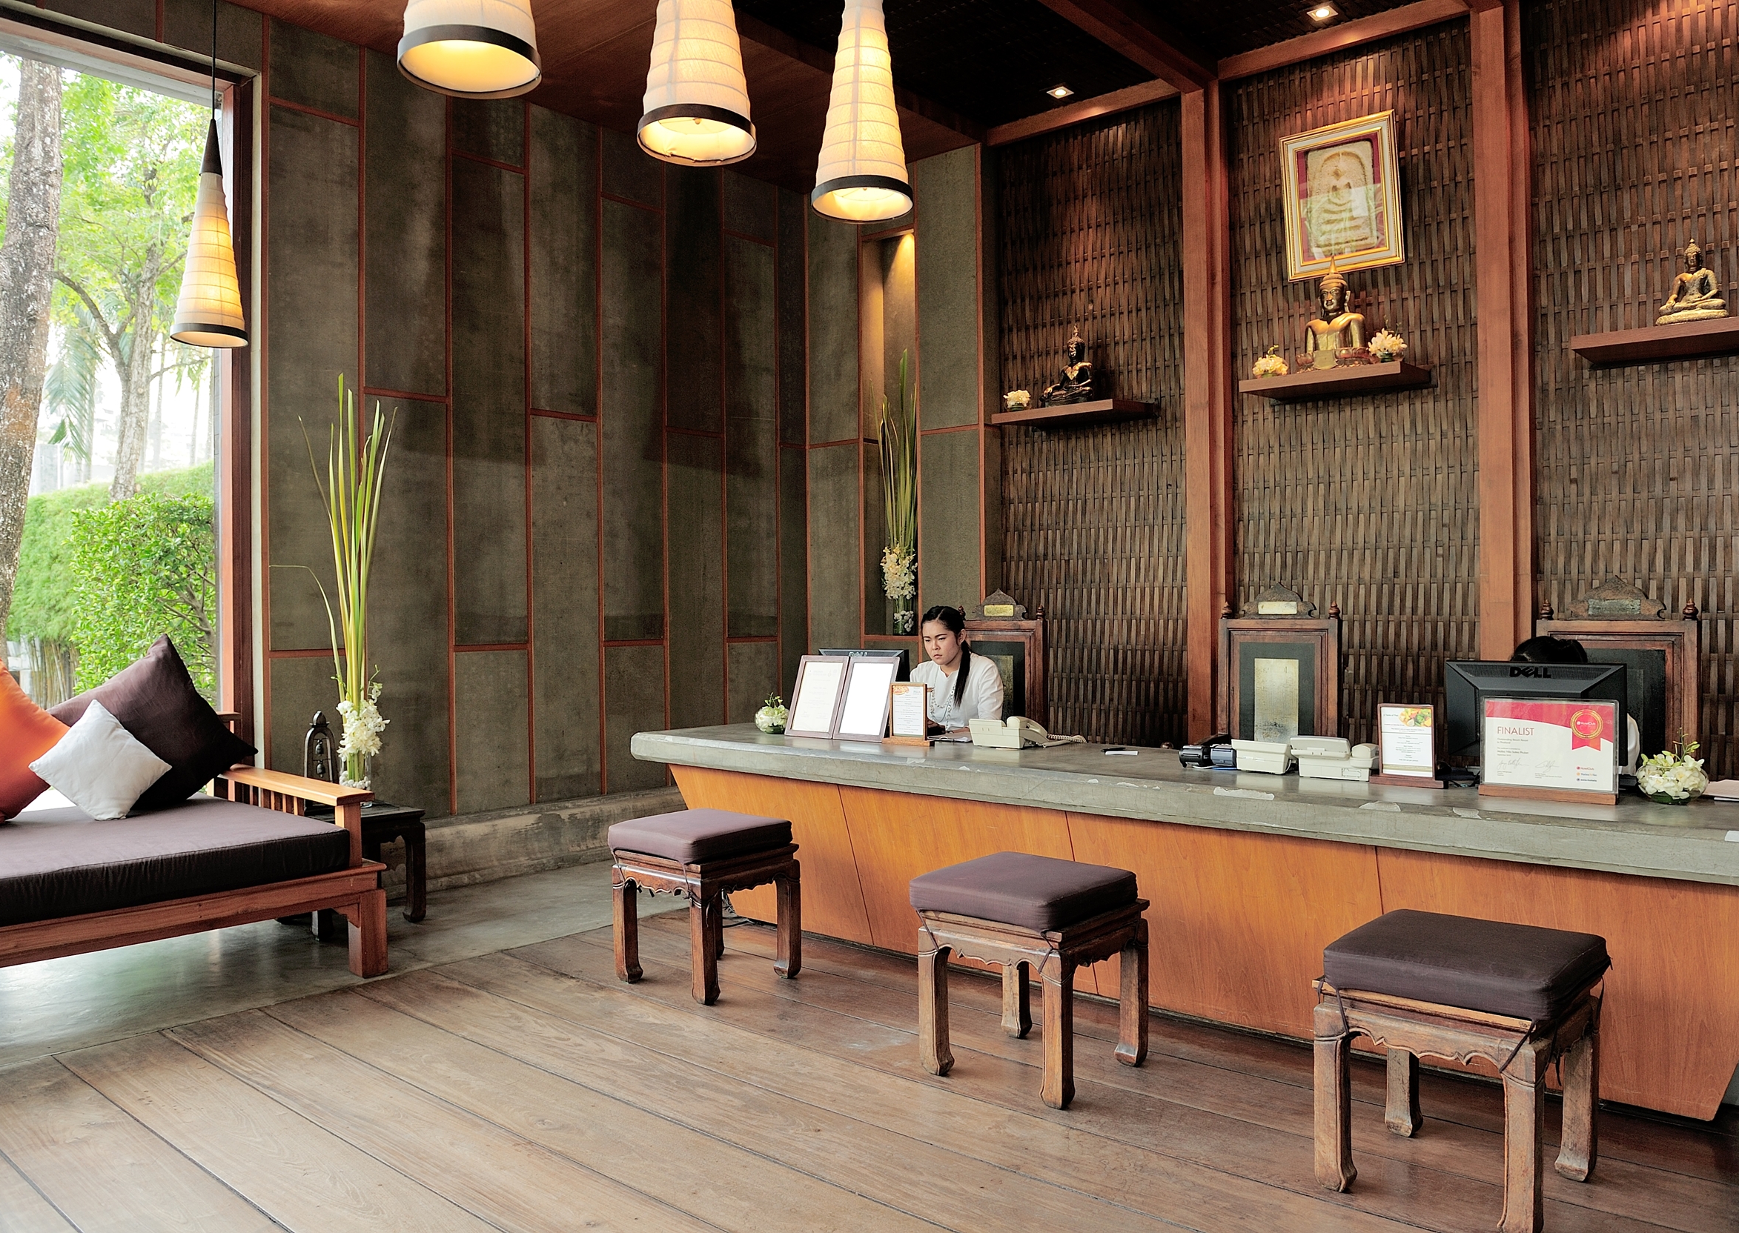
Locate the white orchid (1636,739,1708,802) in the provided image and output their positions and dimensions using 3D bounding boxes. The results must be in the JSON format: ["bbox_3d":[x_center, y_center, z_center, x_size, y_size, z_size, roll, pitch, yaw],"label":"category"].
[{"bbox_3d":[2.037,0.381,3.136,0.160,0.150,0.160,0,1,39],"label":"white orchid"}]

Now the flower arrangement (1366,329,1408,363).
[{"bbox_3d":[2.121,-1.109,5.052,0.145,0.122,0.145,0,1,39],"label":"flower arrangement"}]

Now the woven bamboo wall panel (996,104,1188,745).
[{"bbox_3d":[1.159,-0.674,6.337,1.119,3.654,0.050,0,1,40],"label":"woven bamboo wall panel"}]

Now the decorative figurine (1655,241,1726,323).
[{"bbox_3d":[2.934,-1.192,4.407,0.220,0.270,0.125,0,1,39],"label":"decorative figurine"}]

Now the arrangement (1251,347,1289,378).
[{"bbox_3d":[1.743,-1.103,5.364,0.145,0.128,0.145,0,1,39],"label":"arrangement"}]

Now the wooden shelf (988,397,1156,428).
[{"bbox_3d":[1.011,-0.992,6.161,0.681,0.045,0.429,0,1,40],"label":"wooden shelf"}]

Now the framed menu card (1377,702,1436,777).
[{"bbox_3d":[1.427,0.335,3.275,0.165,0.203,0.045,0,1,33],"label":"framed menu card"}]

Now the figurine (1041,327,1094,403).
[{"bbox_3d":[0.968,-1.218,6.027,0.240,0.365,0.145,0,1,39],"label":"figurine"}]

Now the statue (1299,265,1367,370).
[{"bbox_3d":[1.955,-1.259,5.212,0.260,0.425,0.170,0,1,39],"label":"statue"}]

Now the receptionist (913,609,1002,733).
[{"bbox_3d":[0.373,0.583,4.956,0.460,1.200,0.600,0,1,39],"label":"receptionist"}]

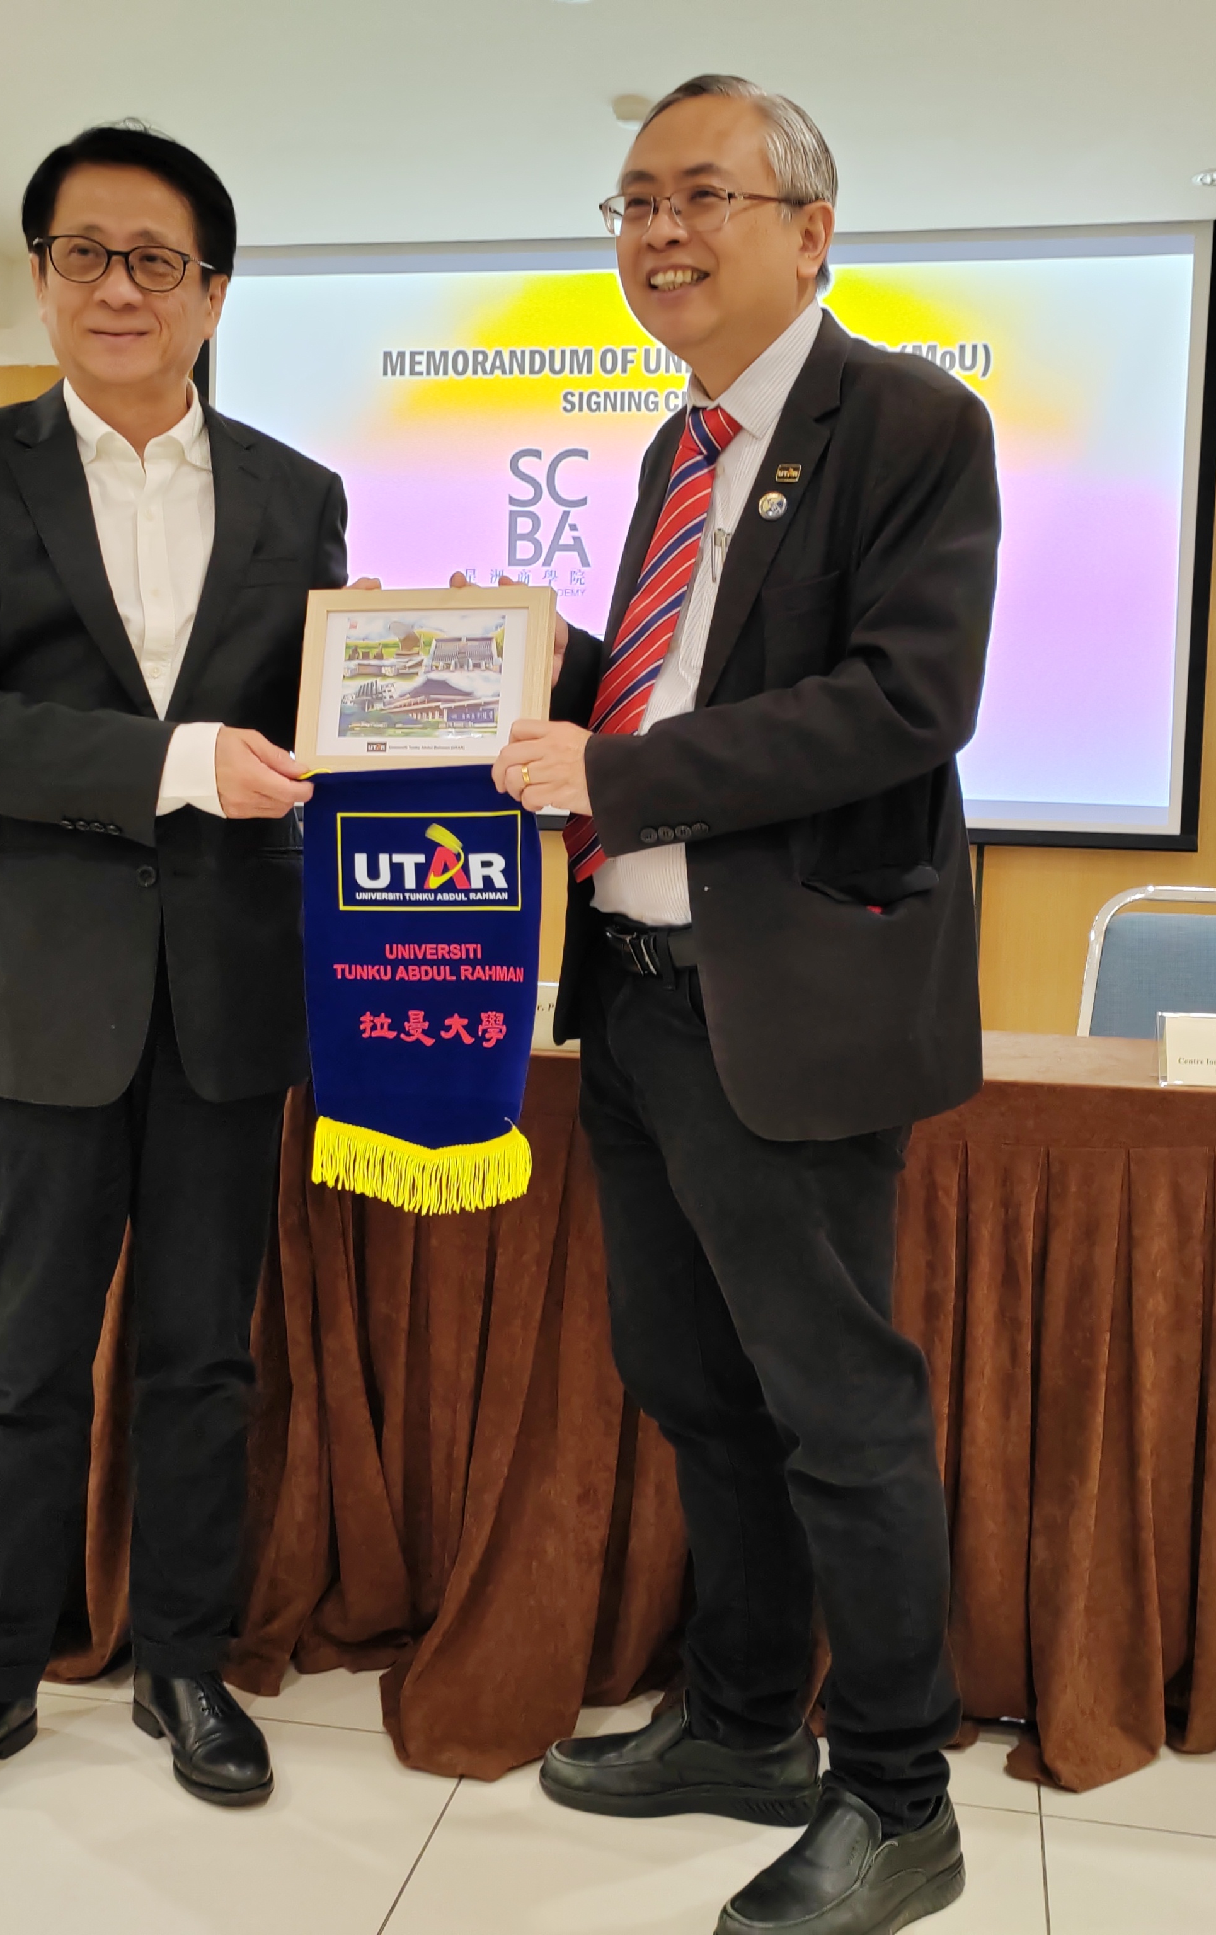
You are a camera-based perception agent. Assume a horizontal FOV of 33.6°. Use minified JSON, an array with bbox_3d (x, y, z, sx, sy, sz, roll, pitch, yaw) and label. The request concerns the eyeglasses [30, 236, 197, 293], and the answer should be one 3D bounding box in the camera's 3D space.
[{"bbox_3d":[-0.450,-0.652,1.873,0.140,0.043,0.140,8,15,-6],"label":"eyeglasses"}]

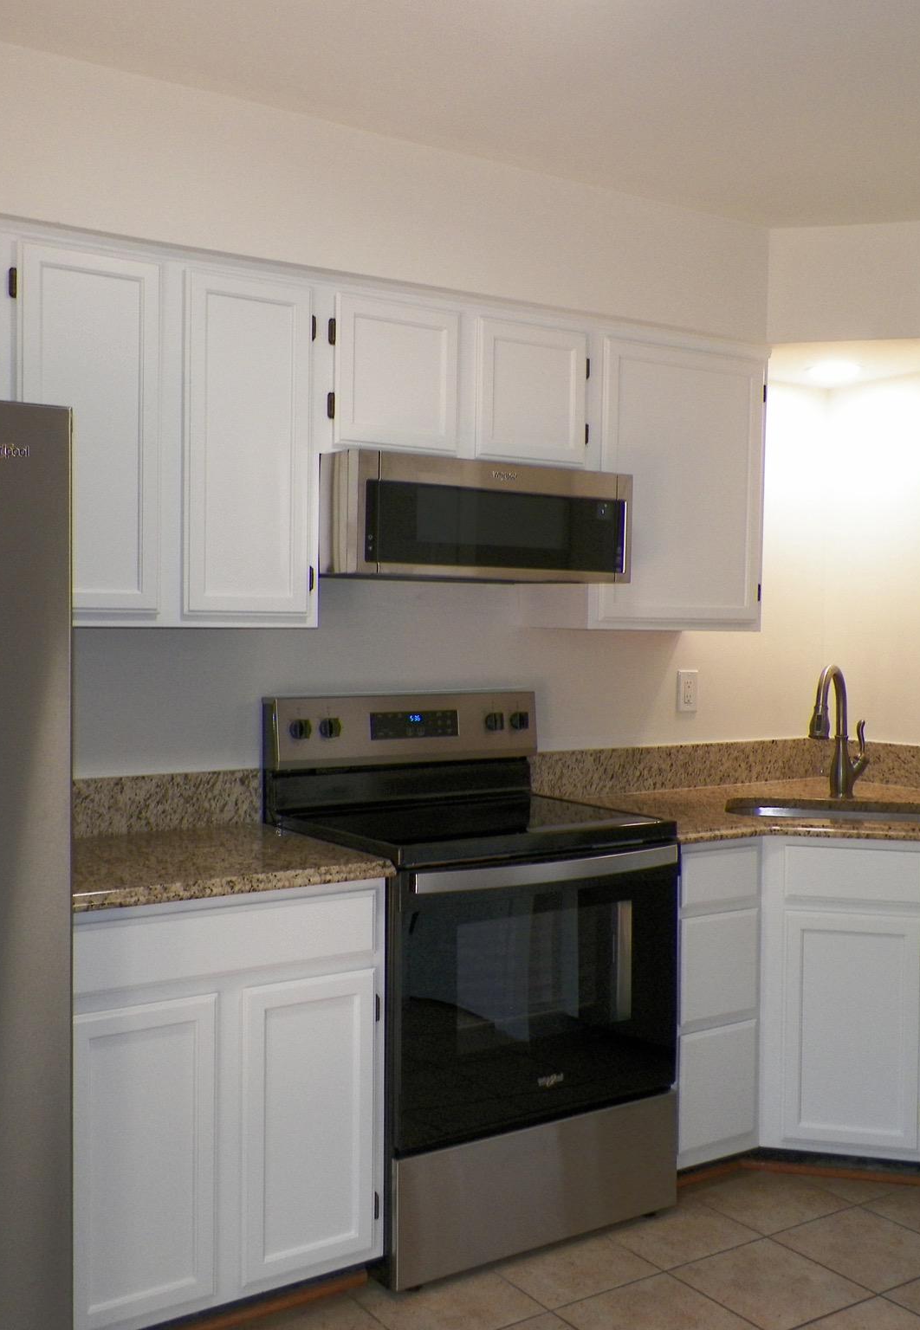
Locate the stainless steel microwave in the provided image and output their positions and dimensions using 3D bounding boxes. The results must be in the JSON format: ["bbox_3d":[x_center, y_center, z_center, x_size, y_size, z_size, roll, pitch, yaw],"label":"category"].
[{"bbox_3d":[-0.026,-0.333,3.098,0.755,0.257,0.466,-1,2,-33],"label":"stainless steel microwave"}]

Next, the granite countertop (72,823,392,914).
[{"bbox_3d":[-0.589,0.408,2.652,0.700,0.039,0.648,-1,2,-33],"label":"granite countertop"}]

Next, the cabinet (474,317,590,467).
[{"bbox_3d":[0.093,-0.662,3.251,0.336,0.337,0.320,-1,2,-33],"label":"cabinet"}]

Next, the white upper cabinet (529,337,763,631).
[{"bbox_3d":[0.513,-0.470,3.525,0.612,0.754,0.320,-1,2,-33],"label":"white upper cabinet"}]

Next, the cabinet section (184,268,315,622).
[{"bbox_3d":[-0.534,-0.468,2.895,0.302,0.736,0.320,-1,2,-32],"label":"cabinet section"}]

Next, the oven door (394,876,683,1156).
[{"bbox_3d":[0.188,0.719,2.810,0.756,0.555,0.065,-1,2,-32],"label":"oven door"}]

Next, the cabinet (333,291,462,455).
[{"bbox_3d":[-0.224,-0.659,3.047,0.330,0.337,0.320,-1,2,-33],"label":"cabinet"}]

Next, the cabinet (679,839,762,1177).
[{"bbox_3d":[0.466,0.807,3.353,0.281,0.780,0.625,-1,2,-33],"label":"cabinet"}]

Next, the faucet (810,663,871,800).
[{"bbox_3d":[1.056,0.186,3.552,0.120,0.385,0.260,1,2,30],"label":"faucet"}]

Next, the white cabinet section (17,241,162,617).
[{"bbox_3d":[-0.825,-0.468,2.711,0.290,0.731,0.320,-1,2,-32],"label":"white cabinet section"}]

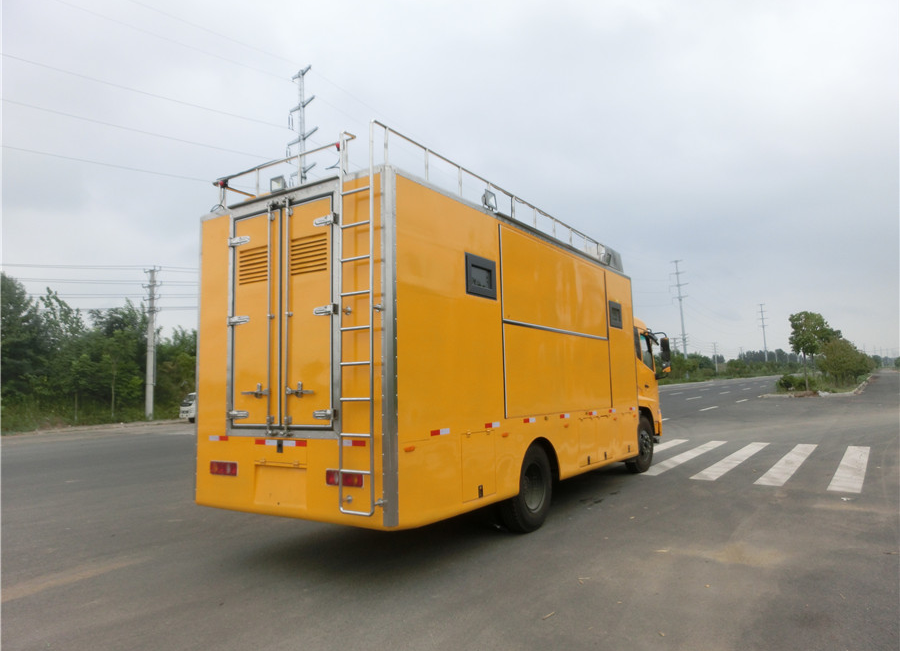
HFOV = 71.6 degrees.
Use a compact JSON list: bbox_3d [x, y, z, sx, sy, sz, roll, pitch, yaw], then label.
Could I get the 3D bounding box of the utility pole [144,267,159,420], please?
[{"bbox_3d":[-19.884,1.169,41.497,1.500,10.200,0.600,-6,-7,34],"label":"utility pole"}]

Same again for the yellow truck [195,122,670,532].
[{"bbox_3d":[0.751,0.591,9.152,2.600,3.780,8.400,-5,-7,33],"label":"yellow truck"}]

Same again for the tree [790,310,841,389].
[{"bbox_3d":[26.723,1.843,46.000,3.400,5.943,3.400,-6,-7,34],"label":"tree"}]

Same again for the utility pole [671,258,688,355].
[{"bbox_3d":[56.360,-1.470,151.416,4.300,29.056,1.200,-6,-7,34],"label":"utility pole"}]

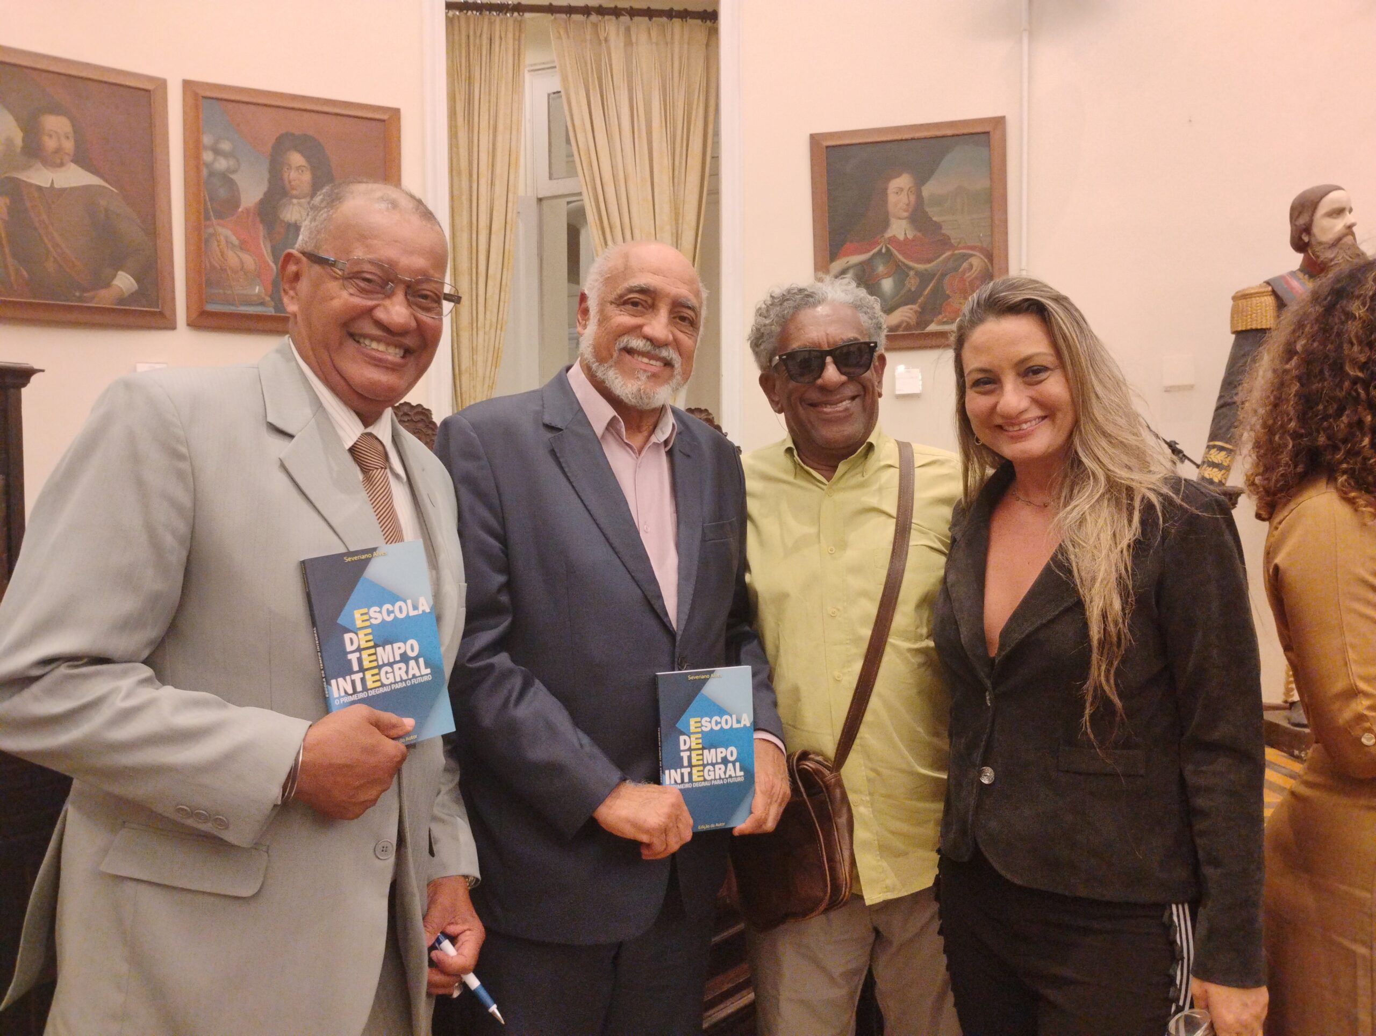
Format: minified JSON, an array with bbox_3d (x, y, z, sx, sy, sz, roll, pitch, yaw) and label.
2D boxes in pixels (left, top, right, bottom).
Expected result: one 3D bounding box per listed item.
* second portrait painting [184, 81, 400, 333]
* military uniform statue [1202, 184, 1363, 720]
[{"bbox_3d":[-1.567,-1.208,4.468,0.820,0.962,0.050,-1,2,-24],"label":"second portrait painting"},{"bbox_3d":[2.173,-0.219,3.950,0.700,1.920,0.460,-1,3,-10],"label":"military uniform statue"}]

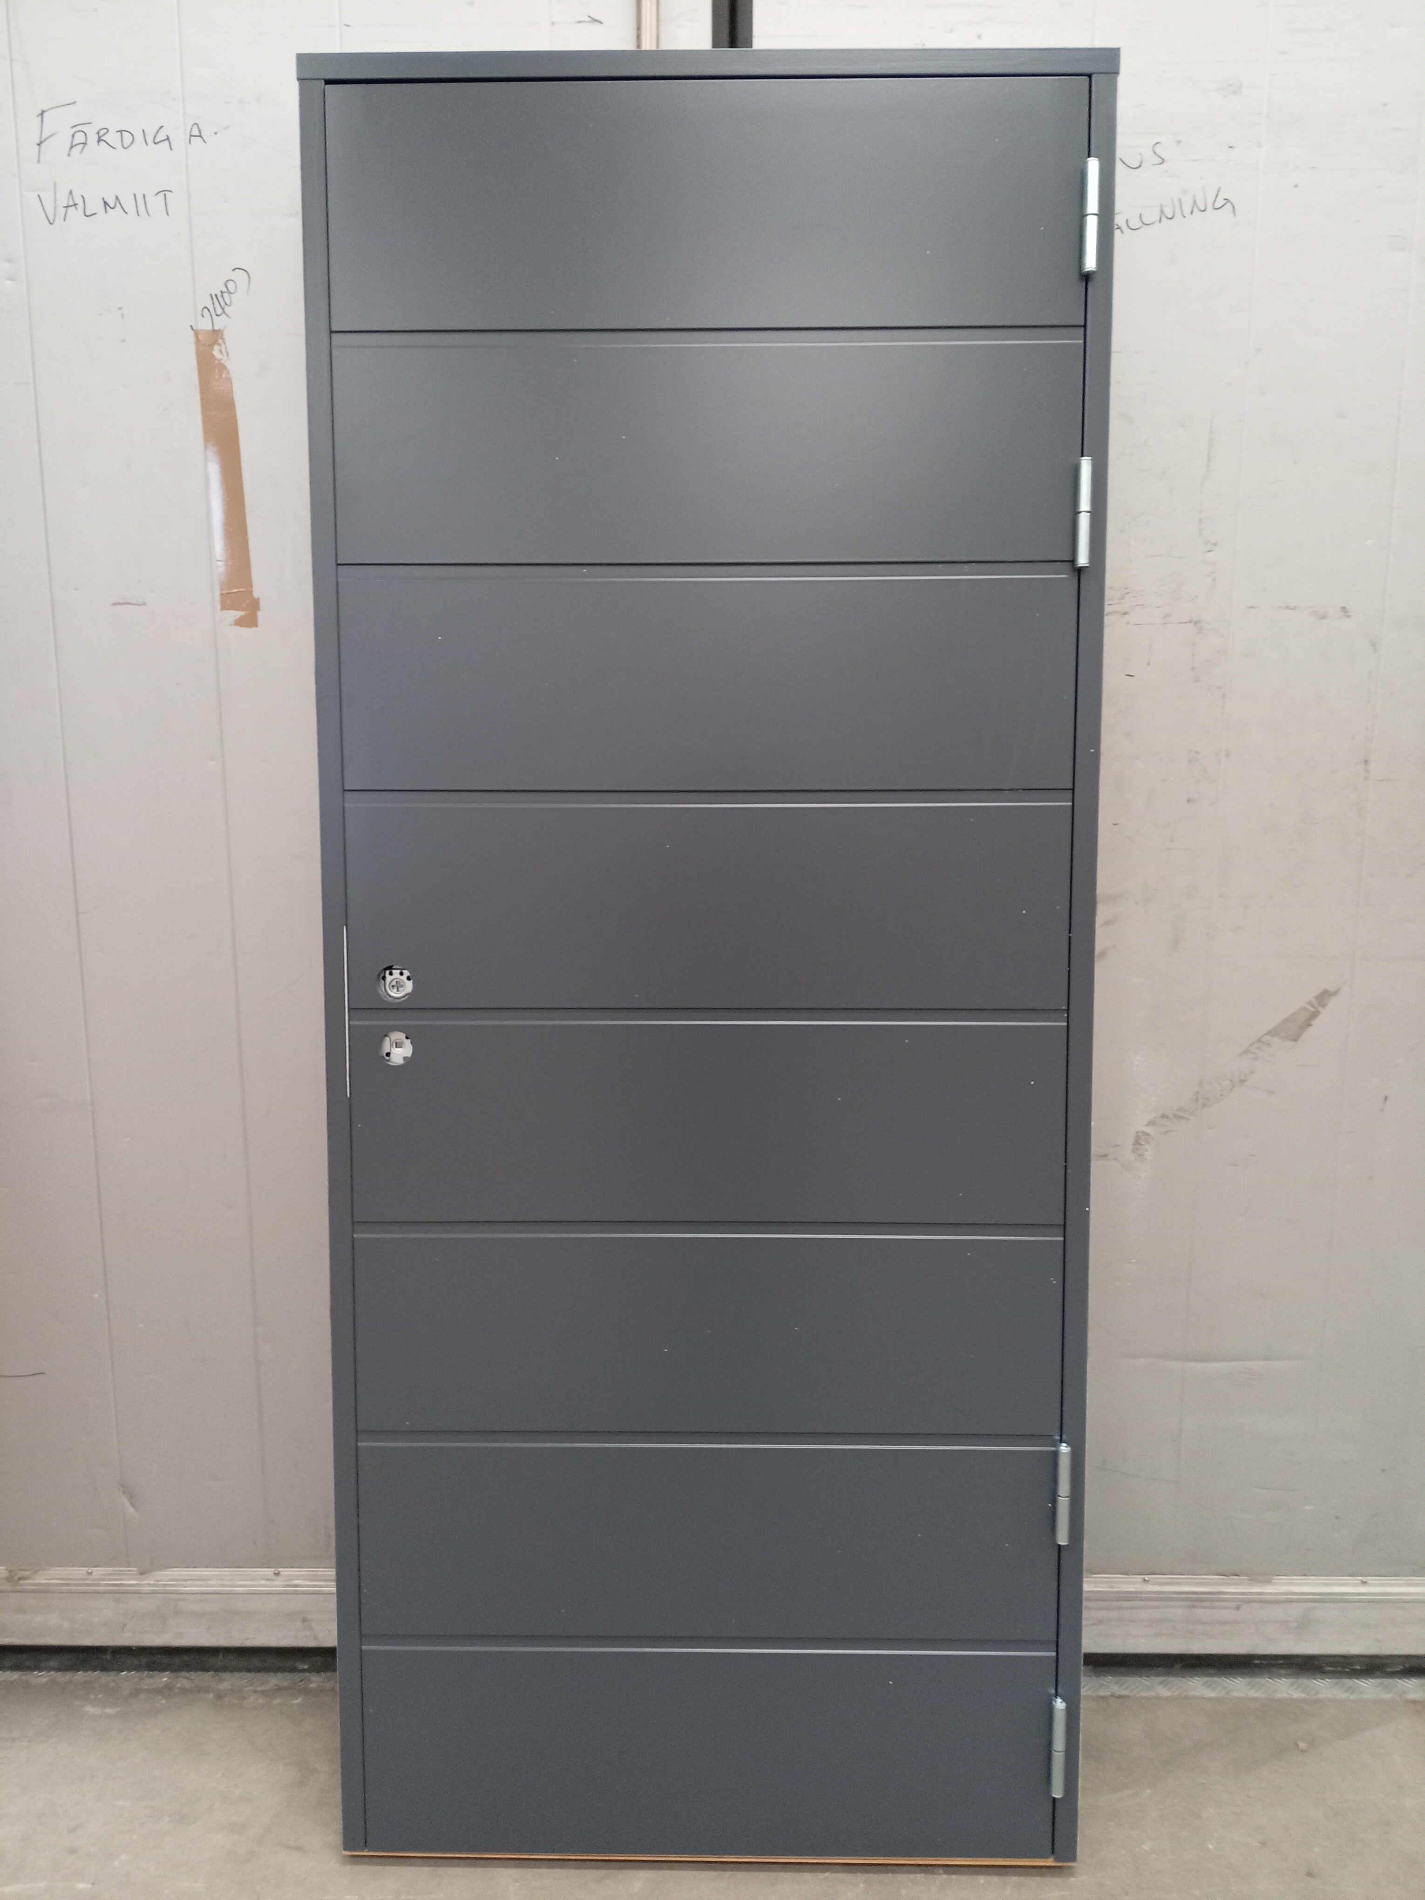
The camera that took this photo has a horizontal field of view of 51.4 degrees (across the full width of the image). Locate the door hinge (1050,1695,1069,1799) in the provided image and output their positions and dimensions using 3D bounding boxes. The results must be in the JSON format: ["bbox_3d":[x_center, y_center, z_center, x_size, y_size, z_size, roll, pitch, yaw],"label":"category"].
[{"bbox_3d":[0.414,0.955,1.775,0.015,0.118,0.016,0,5,1],"label":"door hinge"}]

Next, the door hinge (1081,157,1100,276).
[{"bbox_3d":[0.411,-0.797,1.614,0.015,0.118,0.016,0,5,1],"label":"door hinge"}]

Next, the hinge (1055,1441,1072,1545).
[{"bbox_3d":[0.413,0.641,1.746,0.015,0.118,0.016,0,5,1],"label":"hinge"}]

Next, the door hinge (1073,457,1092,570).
[{"bbox_3d":[0.411,-0.483,1.643,0.015,0.118,0.016,0,5,1],"label":"door hinge"}]

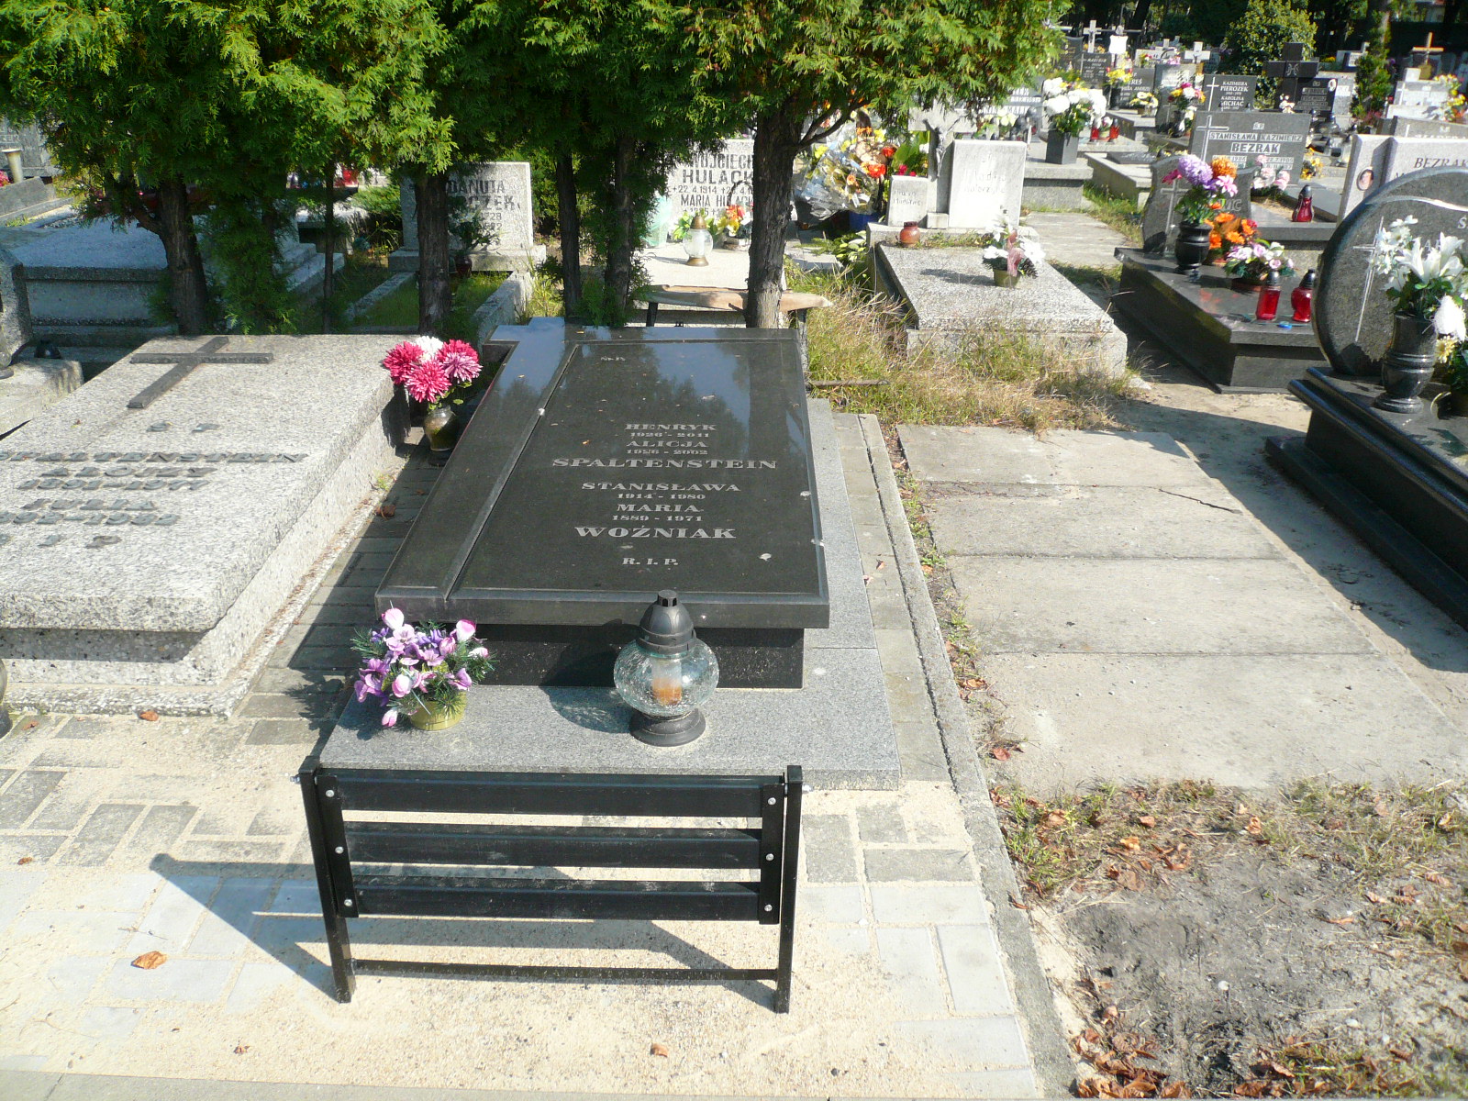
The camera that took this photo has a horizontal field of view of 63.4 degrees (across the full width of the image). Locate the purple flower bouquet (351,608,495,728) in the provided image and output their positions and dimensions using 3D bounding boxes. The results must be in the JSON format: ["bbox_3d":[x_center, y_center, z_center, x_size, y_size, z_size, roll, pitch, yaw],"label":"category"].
[{"bbox_3d":[-0.649,0.240,2.480,0.300,0.250,0.270,1,25,0],"label":"purple flower bouquet"}]

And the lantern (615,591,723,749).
[{"bbox_3d":[-0.133,0.228,2.446,0.215,0.315,0.215,1,25,0],"label":"lantern"}]

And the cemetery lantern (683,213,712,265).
[{"bbox_3d":[-0.178,-1.592,6.057,0.150,0.250,0.150,0,26,1],"label":"cemetery lantern"}]

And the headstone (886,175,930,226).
[{"bbox_3d":[1.012,-2.044,6.928,0.235,0.275,0.085,4,26,9],"label":"headstone"}]

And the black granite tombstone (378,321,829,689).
[{"bbox_3d":[-0.323,-0.263,3.471,1.077,0.320,2.049,1,25,0],"label":"black granite tombstone"}]

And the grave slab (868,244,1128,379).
[{"bbox_3d":[1.191,-1.201,5.727,0.916,0.227,1.655,1,25,0],"label":"grave slab"}]

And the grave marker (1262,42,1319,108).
[{"bbox_3d":[4.923,-4.169,10.601,0.490,0.680,0.120,0,26,1],"label":"grave marker"}]

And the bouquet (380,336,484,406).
[{"bbox_3d":[-0.995,-0.592,3.919,0.330,0.235,0.290,1,25,0],"label":"bouquet"}]

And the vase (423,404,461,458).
[{"bbox_3d":[-1.071,-0.451,4.381,0.135,0.170,0.135,0,26,1],"label":"vase"}]

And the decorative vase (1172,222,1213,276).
[{"bbox_3d":[2.211,-1.457,5.709,0.172,0.235,0.172,1,25,0],"label":"decorative vase"}]

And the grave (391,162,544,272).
[{"bbox_3d":[-1.455,-1.820,6.479,0.820,0.560,0.270,0,26,1],"label":"grave"}]

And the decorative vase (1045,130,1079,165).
[{"bbox_3d":[2.492,-3.051,8.979,0.170,0.230,0.170,-16,30,-31],"label":"decorative vase"}]

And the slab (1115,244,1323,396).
[{"bbox_3d":[2.464,-1.123,5.604,0.880,0.270,1.690,0,26,1],"label":"slab"}]

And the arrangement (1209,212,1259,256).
[{"bbox_3d":[2.527,-1.612,6.046,0.260,0.240,0.220,0,26,1],"label":"arrangement"}]

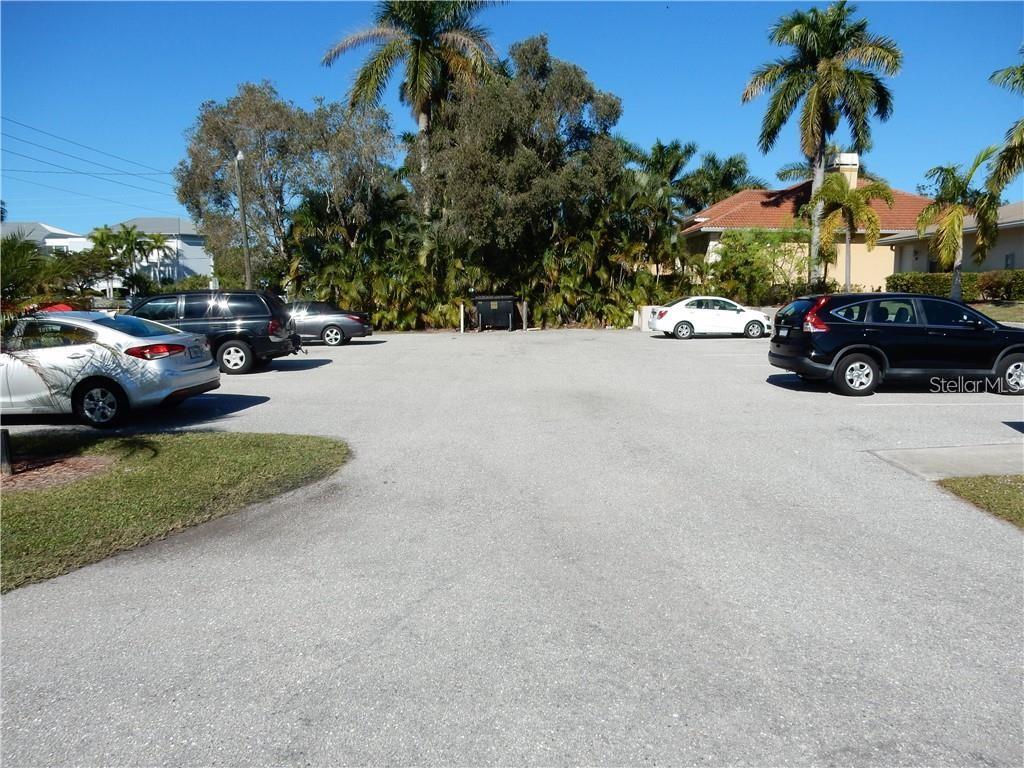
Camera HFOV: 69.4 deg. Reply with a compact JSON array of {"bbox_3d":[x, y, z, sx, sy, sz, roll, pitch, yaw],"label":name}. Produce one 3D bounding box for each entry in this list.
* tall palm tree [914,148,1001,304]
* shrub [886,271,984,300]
[{"bbox_3d":[17.484,-6.228,28.964,3.300,5.960,3.100,0,7,0],"label":"tall palm tree"},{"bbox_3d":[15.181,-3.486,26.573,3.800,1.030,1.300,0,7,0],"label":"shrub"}]

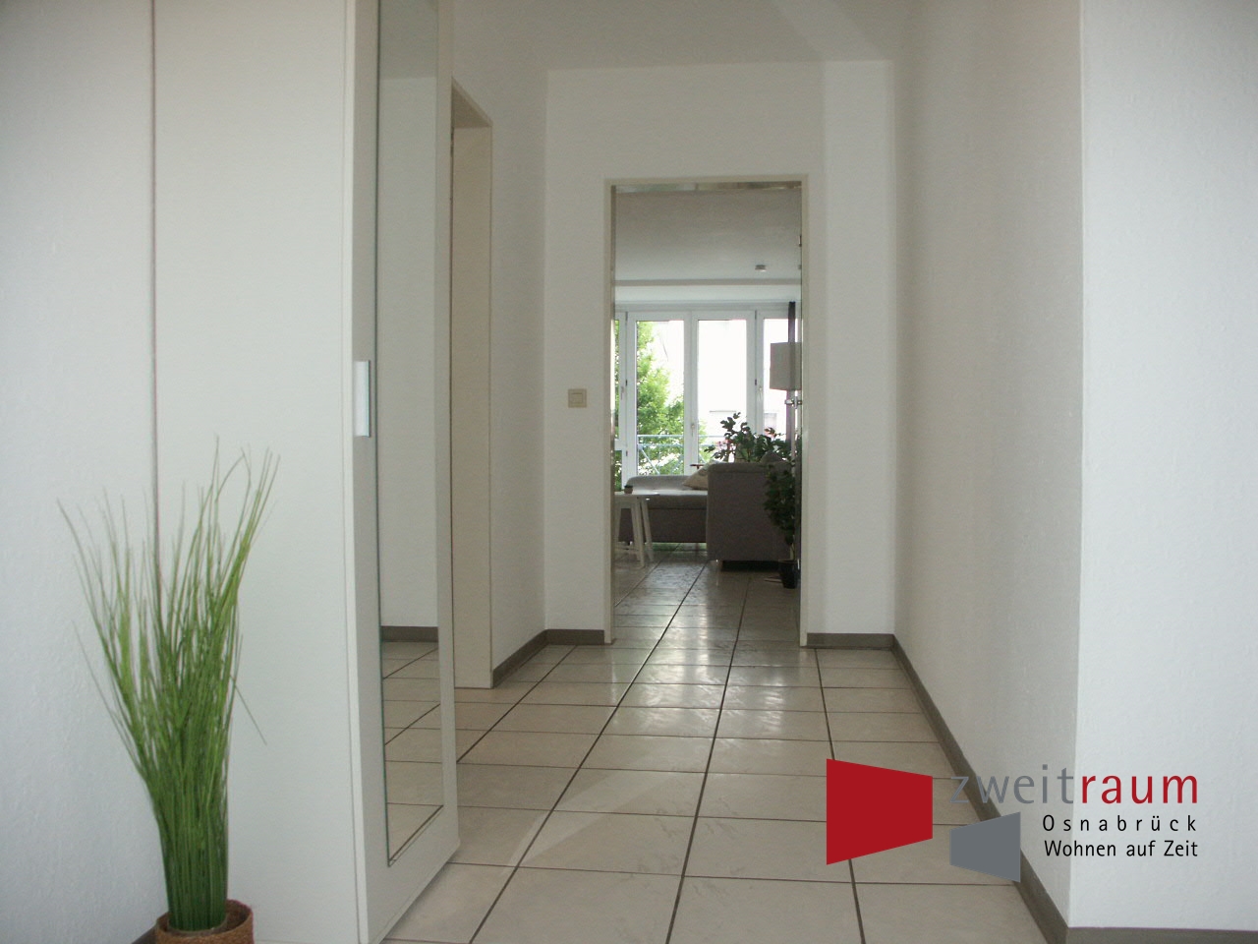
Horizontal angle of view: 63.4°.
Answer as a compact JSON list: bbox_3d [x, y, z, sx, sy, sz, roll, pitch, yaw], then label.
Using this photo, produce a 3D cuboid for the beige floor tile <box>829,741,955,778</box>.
[{"bbox_3d":[0.712,0.783,2.759,0.313,0.010,0.317,0,1,8],"label":"beige floor tile"}]

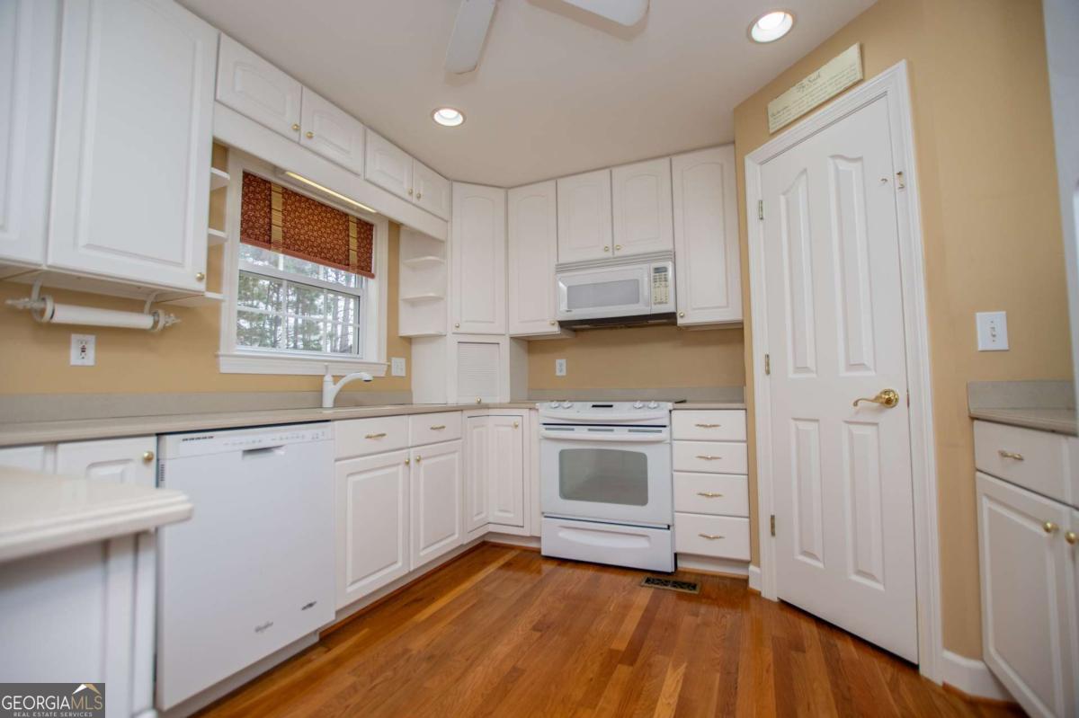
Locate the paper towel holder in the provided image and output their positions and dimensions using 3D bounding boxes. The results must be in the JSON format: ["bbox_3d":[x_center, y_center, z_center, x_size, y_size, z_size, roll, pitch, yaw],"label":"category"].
[{"bbox_3d":[-1.524,-0.185,1.568,0.115,0.152,0.459,-3,-4,26],"label":"paper towel holder"}]

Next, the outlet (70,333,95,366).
[{"bbox_3d":[-1.670,-0.033,1.648,0.010,0.111,0.067,-3,-4,26],"label":"outlet"}]

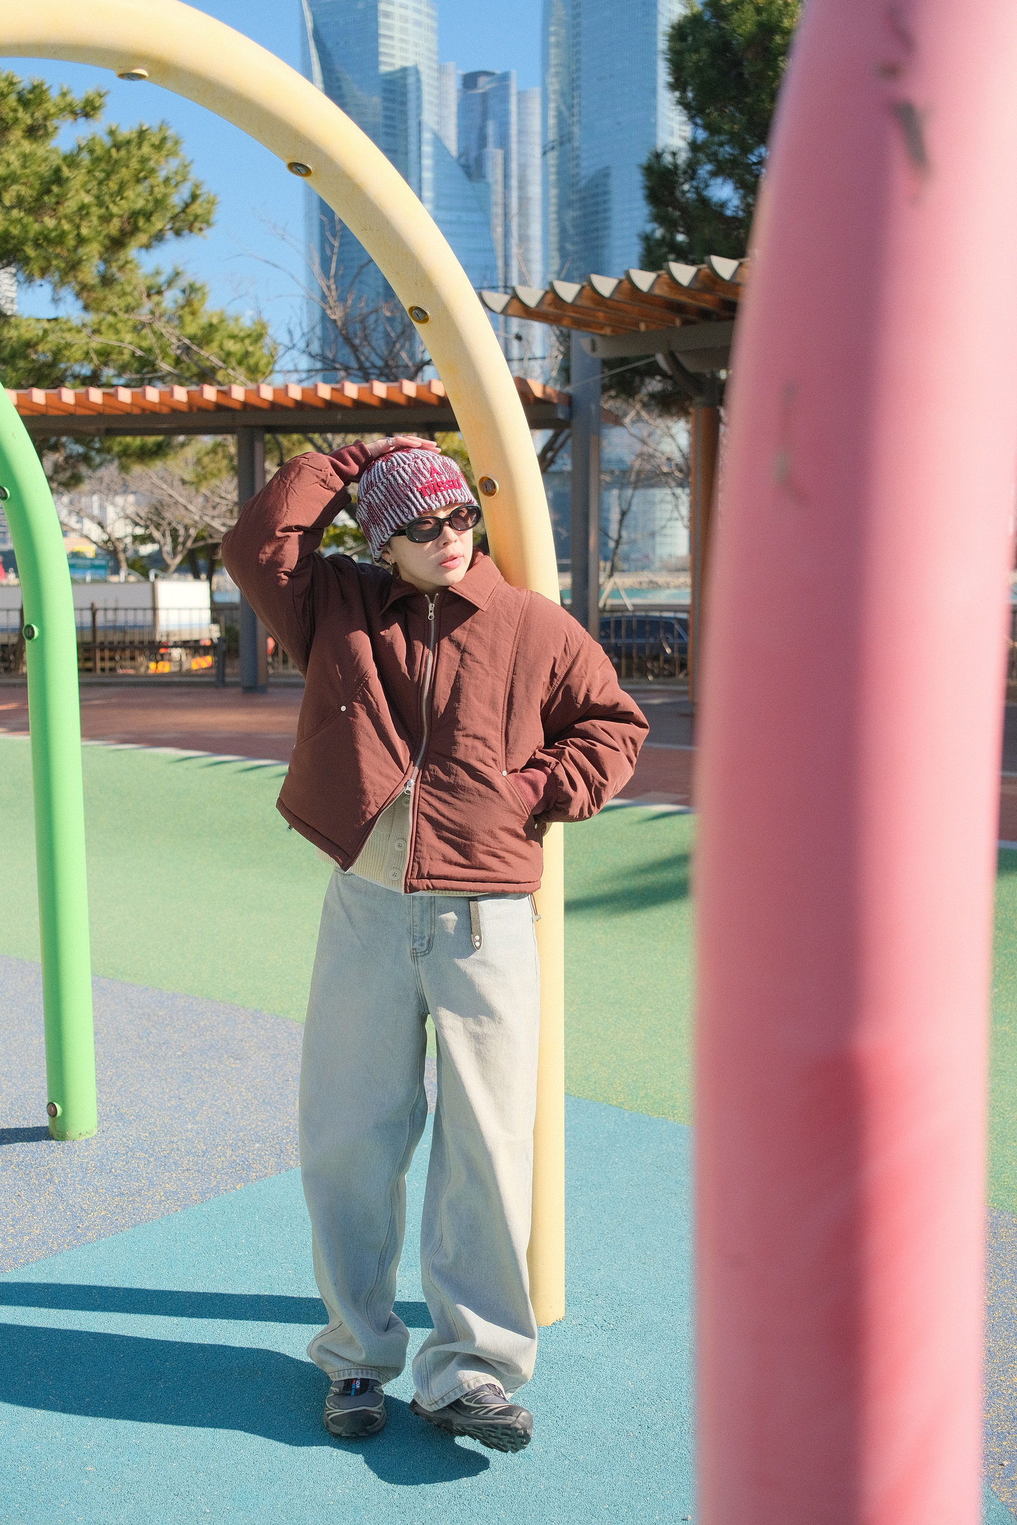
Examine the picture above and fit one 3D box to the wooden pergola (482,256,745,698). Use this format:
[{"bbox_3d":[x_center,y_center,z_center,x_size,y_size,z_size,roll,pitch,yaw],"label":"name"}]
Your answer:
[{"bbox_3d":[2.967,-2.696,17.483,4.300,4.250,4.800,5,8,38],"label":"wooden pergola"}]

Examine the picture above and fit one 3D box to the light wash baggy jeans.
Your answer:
[{"bbox_3d":[-0.161,0.637,3.023,0.430,0.970,0.360,-1,7,-5],"label":"light wash baggy jeans"}]

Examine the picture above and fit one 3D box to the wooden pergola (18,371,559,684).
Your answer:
[{"bbox_3d":[-2.966,-2.639,20.102,7.100,3.570,3.500,1,7,12],"label":"wooden pergola"}]

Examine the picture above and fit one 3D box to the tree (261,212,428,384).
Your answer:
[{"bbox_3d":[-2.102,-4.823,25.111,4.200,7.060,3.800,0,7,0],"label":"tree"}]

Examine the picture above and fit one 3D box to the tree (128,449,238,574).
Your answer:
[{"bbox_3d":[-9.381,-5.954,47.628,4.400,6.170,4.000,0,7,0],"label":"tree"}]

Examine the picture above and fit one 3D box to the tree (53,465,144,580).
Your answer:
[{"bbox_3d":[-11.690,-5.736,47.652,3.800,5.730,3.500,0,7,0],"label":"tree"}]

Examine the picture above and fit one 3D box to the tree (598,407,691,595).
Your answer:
[{"bbox_3d":[3.287,-5.660,39.613,3.200,5.910,3.000,0,7,0],"label":"tree"}]

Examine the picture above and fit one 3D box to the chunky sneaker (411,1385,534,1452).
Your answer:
[{"bbox_3d":[-0.063,1.115,2.872,0.106,0.120,0.280,27,-20,-33],"label":"chunky sneaker"}]

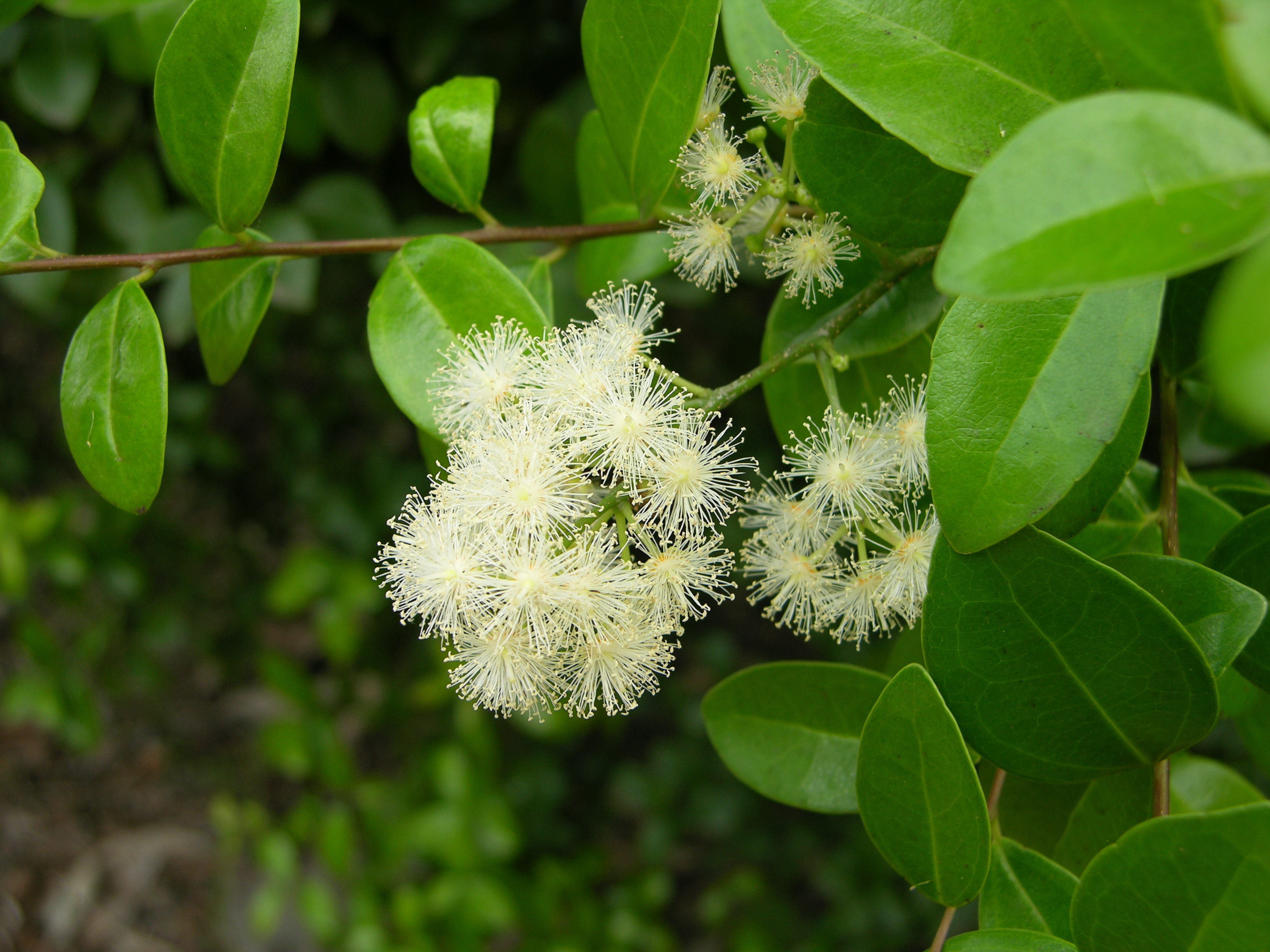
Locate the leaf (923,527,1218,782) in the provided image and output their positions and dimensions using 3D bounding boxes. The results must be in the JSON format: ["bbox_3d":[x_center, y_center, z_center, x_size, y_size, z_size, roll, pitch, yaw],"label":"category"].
[{"bbox_3d":[0.071,0.029,0.325,0.041,0.052,0.010,-38,0,-4],"label":"leaf"}]

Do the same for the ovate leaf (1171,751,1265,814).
[{"bbox_3d":[0.118,0.066,0.410,0.024,0.022,0.007,-5,-11,-1],"label":"ovate leaf"}]

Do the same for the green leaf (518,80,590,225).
[{"bbox_3d":[-0.019,-0.077,0.470,0.022,0.036,0.007,3,-6,1],"label":"green leaf"}]

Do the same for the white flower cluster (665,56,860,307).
[{"bbox_3d":[0.024,-0.055,0.370,0.036,0.046,0.036,0,18,0],"label":"white flower cluster"}]

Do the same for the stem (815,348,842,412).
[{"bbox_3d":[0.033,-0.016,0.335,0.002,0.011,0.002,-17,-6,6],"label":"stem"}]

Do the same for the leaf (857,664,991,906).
[{"bbox_3d":[0.047,0.051,0.325,0.020,0.040,0.007,-9,0,5],"label":"leaf"}]

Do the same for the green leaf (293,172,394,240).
[{"bbox_3d":[-0.079,-0.072,0.540,0.027,0.022,0.009,3,-11,1],"label":"green leaf"}]

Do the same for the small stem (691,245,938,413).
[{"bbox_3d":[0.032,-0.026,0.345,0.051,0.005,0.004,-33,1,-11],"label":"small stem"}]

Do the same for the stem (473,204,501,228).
[{"bbox_3d":[-0.027,-0.047,0.360,0.002,0.006,0.002,-47,6,-4],"label":"stem"}]

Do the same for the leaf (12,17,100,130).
[{"bbox_3d":[-0.161,-0.112,0.550,0.024,0.032,0.012,6,6,2],"label":"leaf"}]

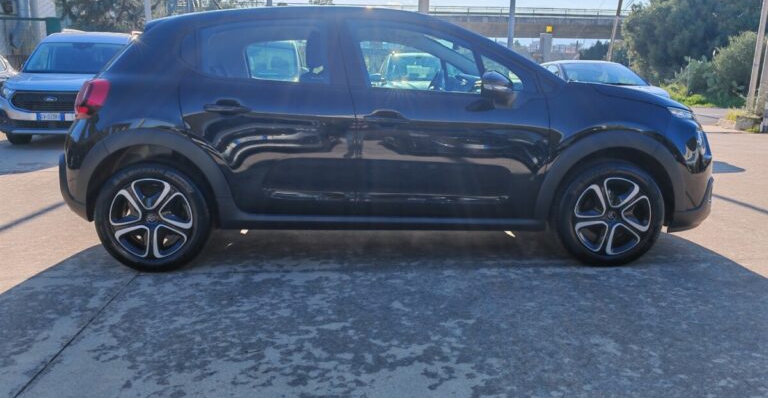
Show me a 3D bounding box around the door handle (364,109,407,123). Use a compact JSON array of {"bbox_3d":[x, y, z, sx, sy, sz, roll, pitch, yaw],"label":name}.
[{"bbox_3d":[0.008,-0.437,3.173,0.220,0.070,0.055,0,11,-4],"label":"door handle"}]

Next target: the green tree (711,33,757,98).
[{"bbox_3d":[16.042,-5.828,27.328,2.800,3.500,2.800,7,13,29],"label":"green tree"}]

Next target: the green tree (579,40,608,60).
[{"bbox_3d":[20.327,-12.853,58.542,3.400,5.290,3.400,5,12,18],"label":"green tree"}]

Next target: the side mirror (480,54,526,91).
[{"bbox_3d":[0.623,-0.644,3.148,0.180,0.180,0.200,0,11,-4],"label":"side mirror"}]

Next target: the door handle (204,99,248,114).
[{"bbox_3d":[-0.816,-0.479,3.102,0.225,0.070,0.055,0,11,-4],"label":"door handle"}]

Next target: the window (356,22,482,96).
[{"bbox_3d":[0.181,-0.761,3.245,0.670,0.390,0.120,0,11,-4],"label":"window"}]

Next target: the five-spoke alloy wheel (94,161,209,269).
[{"bbox_3d":[-1.251,0.080,3.304,0.630,0.630,0.205,0,11,-4],"label":"five-spoke alloy wheel"}]

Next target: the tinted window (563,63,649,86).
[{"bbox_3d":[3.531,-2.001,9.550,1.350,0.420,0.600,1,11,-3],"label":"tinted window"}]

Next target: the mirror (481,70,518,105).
[{"bbox_3d":[0.599,-0.589,3.106,0.170,0.175,0.210,0,11,-4],"label":"mirror"}]

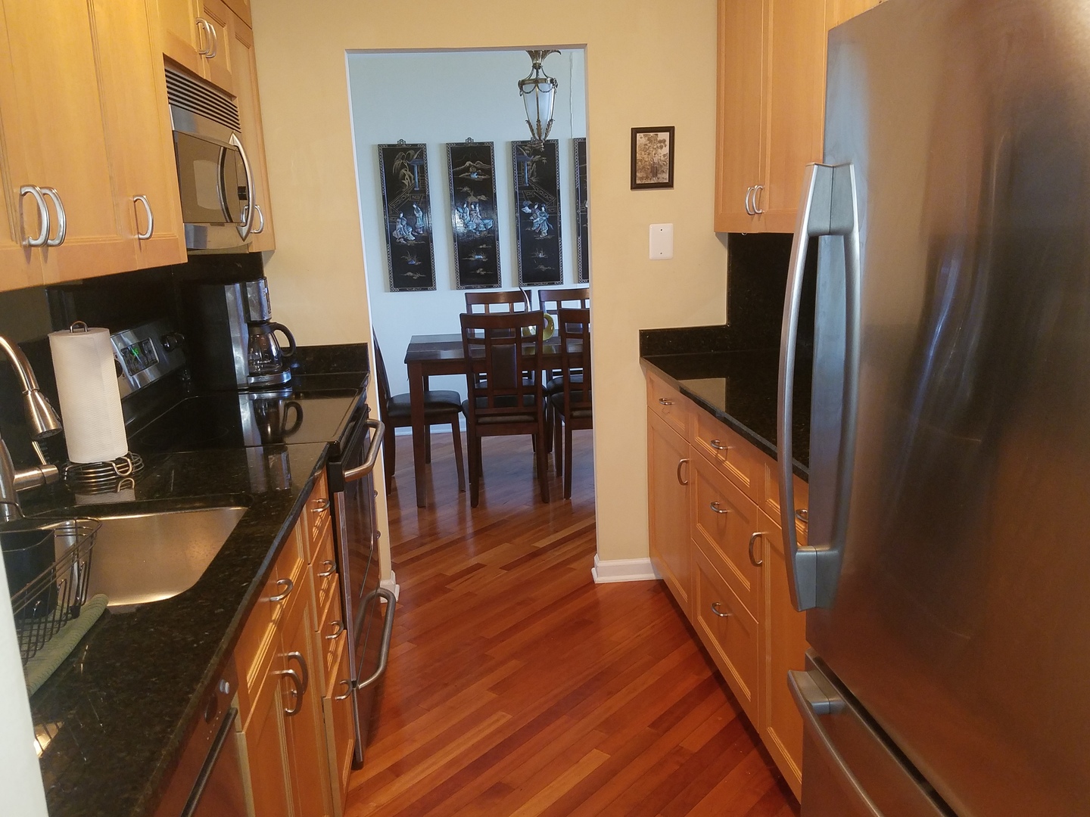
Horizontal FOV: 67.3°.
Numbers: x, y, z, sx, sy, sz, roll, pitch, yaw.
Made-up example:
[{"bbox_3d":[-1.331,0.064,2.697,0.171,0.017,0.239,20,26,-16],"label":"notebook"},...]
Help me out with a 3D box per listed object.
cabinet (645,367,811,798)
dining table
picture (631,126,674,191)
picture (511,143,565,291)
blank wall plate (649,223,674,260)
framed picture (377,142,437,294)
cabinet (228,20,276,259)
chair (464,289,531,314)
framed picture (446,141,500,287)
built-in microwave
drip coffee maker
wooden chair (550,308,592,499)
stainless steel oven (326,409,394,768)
[{"bbox_3d":[0.802,0.422,2.386,0.600,0.866,1.740,-4,13,-6],"label":"cabinet"},{"bbox_3d":[0.003,0.004,4.669,1.490,0.782,0.880,-3,13,-6],"label":"dining table"},{"bbox_3d":[0.402,-0.923,3.019,0.165,0.223,0.018,-3,13,-6],"label":"picture"},{"bbox_3d":[-0.037,-1.307,5.501,0.310,0.958,0.020,-3,13,-6],"label":"picture"},{"bbox_3d":[0.430,-0.612,3.006,0.083,0.125,0.008,-4,13,-6],"label":"blank wall plate"},{"bbox_3d":[-0.898,-1.252,5.390,0.305,0.950,0.022,-4,13,-6],"label":"framed picture"},{"bbox_3d":[-1.131,-0.885,2.690,0.343,0.734,0.318,-3,13,-6],"label":"cabinet"},{"bbox_3d":[-0.240,-0.164,4.904,0.450,0.995,0.500,-4,13,-6],"label":"chair"},{"bbox_3d":[-0.464,-1.277,5.437,0.305,0.950,0.022,-4,13,-6],"label":"framed picture"},{"bbox_3d":[-1.053,-0.646,2.238,0.384,0.429,0.722,-3,13,-6],"label":"built-in microwave"},{"bbox_3d":[-1.052,-0.271,2.905,0.338,0.373,0.172,-3,13,-6],"label":"drip coffee maker"},{"bbox_3d":[0.263,-0.062,4.359,0.450,0.995,0.500,-4,13,-6],"label":"wooden chair"},{"bbox_3d":[-0.849,0.473,2.542,0.687,0.923,0.747,-3,13,-6],"label":"stainless steel oven"}]

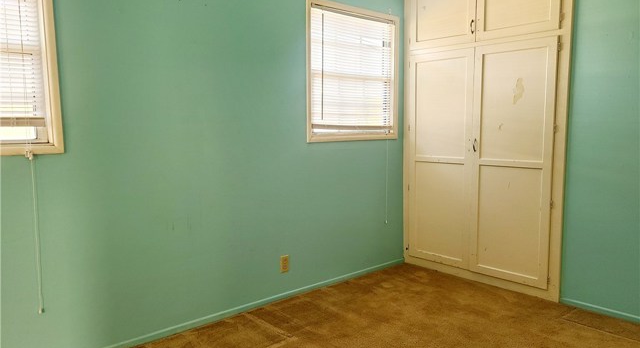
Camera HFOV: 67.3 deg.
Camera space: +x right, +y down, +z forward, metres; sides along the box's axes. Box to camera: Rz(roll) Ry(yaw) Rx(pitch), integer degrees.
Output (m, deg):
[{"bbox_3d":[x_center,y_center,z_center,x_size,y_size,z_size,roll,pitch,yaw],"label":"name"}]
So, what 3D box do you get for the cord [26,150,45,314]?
[{"bbox_3d":[-1.337,0.284,2.264,0.040,0.785,0.030,-5,8,-42],"label":"cord"}]

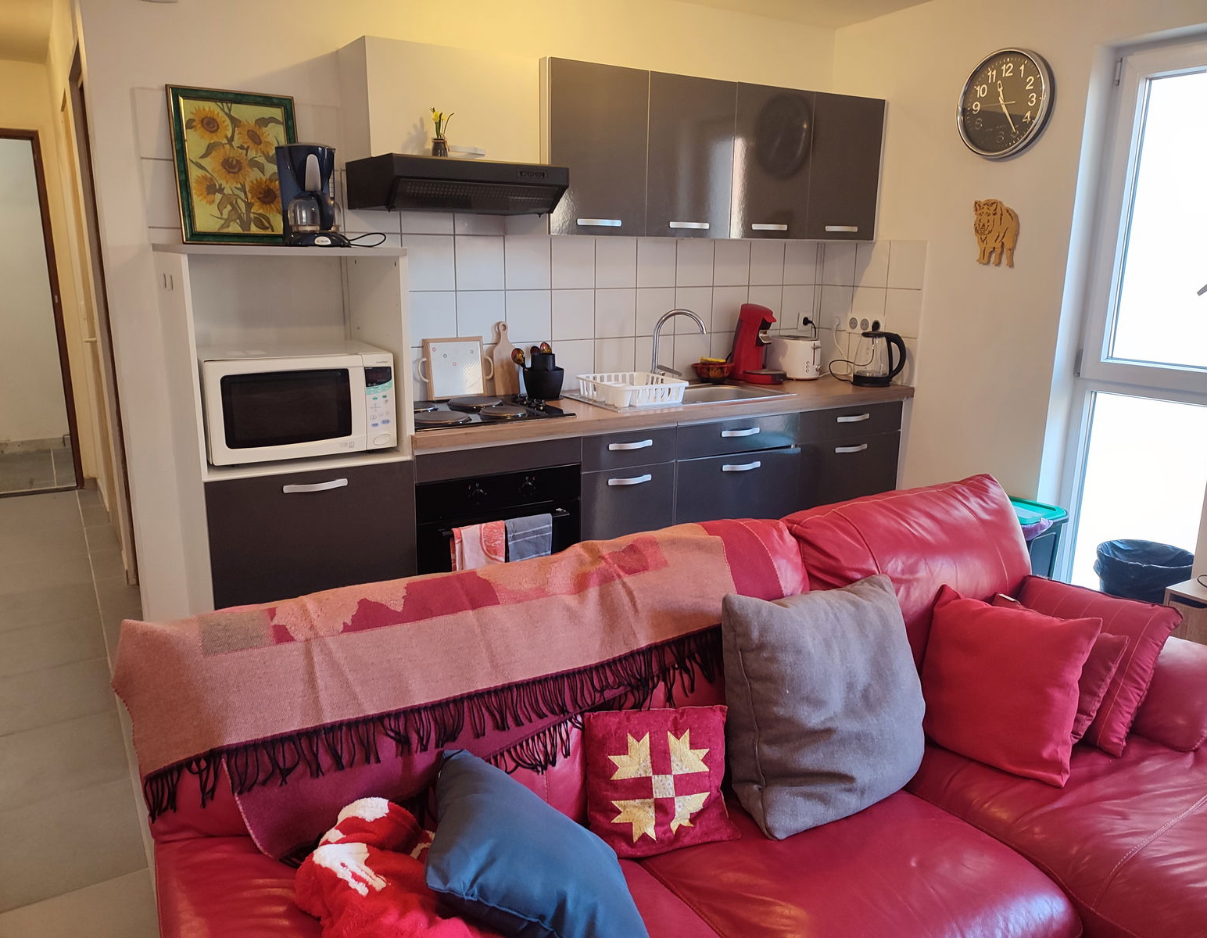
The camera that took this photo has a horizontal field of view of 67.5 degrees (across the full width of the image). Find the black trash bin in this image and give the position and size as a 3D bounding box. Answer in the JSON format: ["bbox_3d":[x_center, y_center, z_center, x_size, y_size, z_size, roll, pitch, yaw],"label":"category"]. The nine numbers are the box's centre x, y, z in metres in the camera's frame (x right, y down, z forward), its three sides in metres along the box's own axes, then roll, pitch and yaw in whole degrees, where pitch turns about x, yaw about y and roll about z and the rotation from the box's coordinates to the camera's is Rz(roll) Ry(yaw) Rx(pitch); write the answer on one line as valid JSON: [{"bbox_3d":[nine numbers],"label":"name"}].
[{"bbox_3d":[1.835,0.495,3.115,0.314,0.430,0.314,-8,16,-30],"label":"black trash bin"}]

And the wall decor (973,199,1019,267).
[{"bbox_3d":[1.487,-0.895,3.437,0.015,0.248,0.192,-8,16,-30],"label":"wall decor"}]

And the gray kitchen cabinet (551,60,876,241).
[{"bbox_3d":[0.418,-1.215,3.603,1.599,0.573,0.328,-8,16,-30],"label":"gray kitchen cabinet"}]

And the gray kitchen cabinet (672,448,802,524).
[{"bbox_3d":[0.377,0.185,3.781,0.600,0.635,0.565,-8,16,-30],"label":"gray kitchen cabinet"}]

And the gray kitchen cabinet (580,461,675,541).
[{"bbox_3d":[-0.052,0.242,3.530,0.400,0.635,0.565,-8,16,-30],"label":"gray kitchen cabinet"}]

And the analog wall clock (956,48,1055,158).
[{"bbox_3d":[1.473,-1.337,3.330,0.045,0.380,0.380,-8,16,-30],"label":"analog wall clock"}]

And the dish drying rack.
[{"bbox_3d":[0.106,-0.297,3.424,0.295,0.083,0.325,-8,16,-30],"label":"dish drying rack"}]

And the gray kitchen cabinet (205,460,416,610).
[{"bbox_3d":[-0.994,0.310,2.965,0.601,0.751,0.565,-8,16,-30],"label":"gray kitchen cabinet"}]

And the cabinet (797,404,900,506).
[{"bbox_3d":[0.888,0.055,4.064,0.591,0.764,0.565,-8,16,-30],"label":"cabinet"}]

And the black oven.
[{"bbox_3d":[-0.468,0.247,3.247,0.594,0.596,0.570,-8,16,-30],"label":"black oven"}]

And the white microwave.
[{"bbox_3d":[-0.958,-0.211,2.779,0.520,0.305,0.390,-8,16,-30],"label":"white microwave"}]

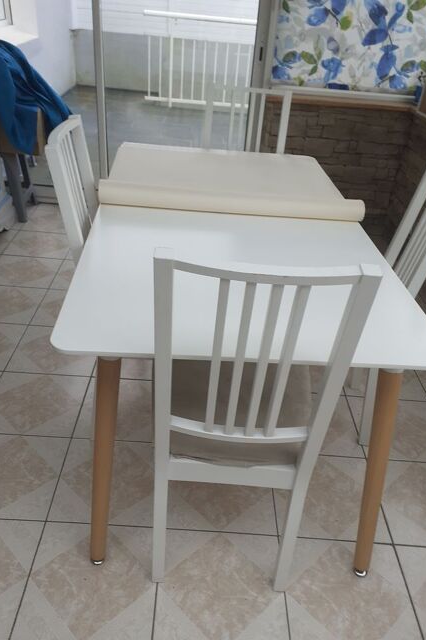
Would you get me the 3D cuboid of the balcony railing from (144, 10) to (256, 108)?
[{"bbox_3d":[-0.123,-3.024,5.933,1.400,1.000,0.060,4,34,-2],"label":"balcony railing"}]

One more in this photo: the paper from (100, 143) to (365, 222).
[{"bbox_3d":[0.061,-0.548,1.816,0.825,0.068,0.700,3,34,-5],"label":"paper"}]

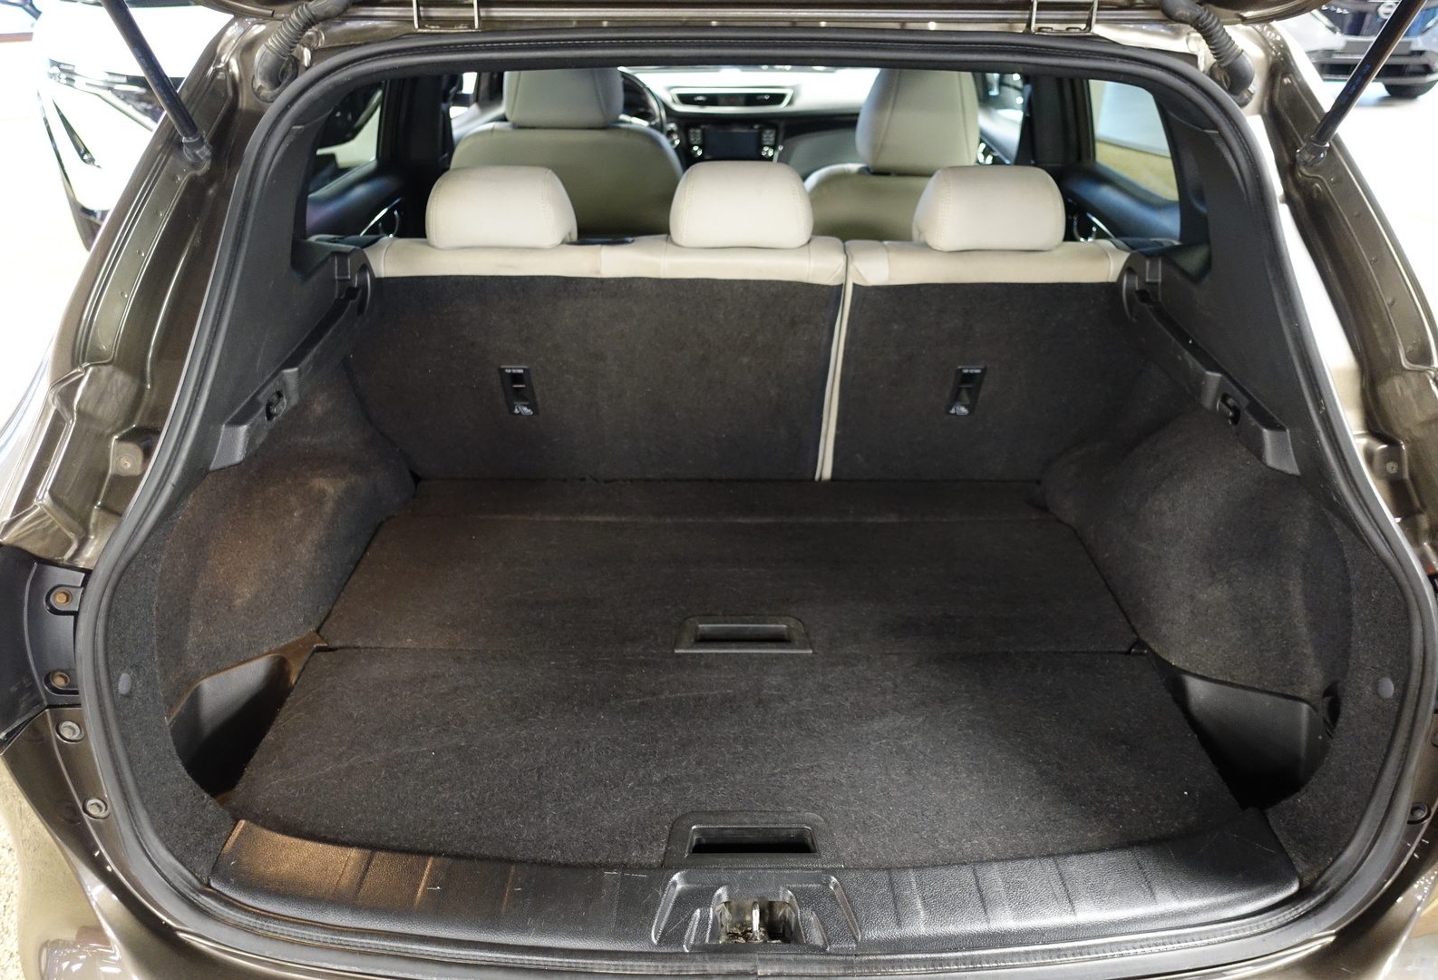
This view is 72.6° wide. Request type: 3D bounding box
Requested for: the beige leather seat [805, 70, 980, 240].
[{"bbox_3d":[0.400,-0.635,2.429,0.530,0.960,0.740,0,32,0],"label":"beige leather seat"}]

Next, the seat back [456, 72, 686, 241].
[{"bbox_3d":[-0.330,-0.692,2.370,0.510,0.820,0.280,0,46,0],"label":"seat back"}]

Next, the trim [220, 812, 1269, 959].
[{"bbox_3d":[0.035,0.414,1.034,1.100,0.080,0.140,0,32,0],"label":"trim"}]

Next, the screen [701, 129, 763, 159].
[{"bbox_3d":[0.039,-1.030,2.920,0.172,0.092,0.020,0,20,0],"label":"screen"}]

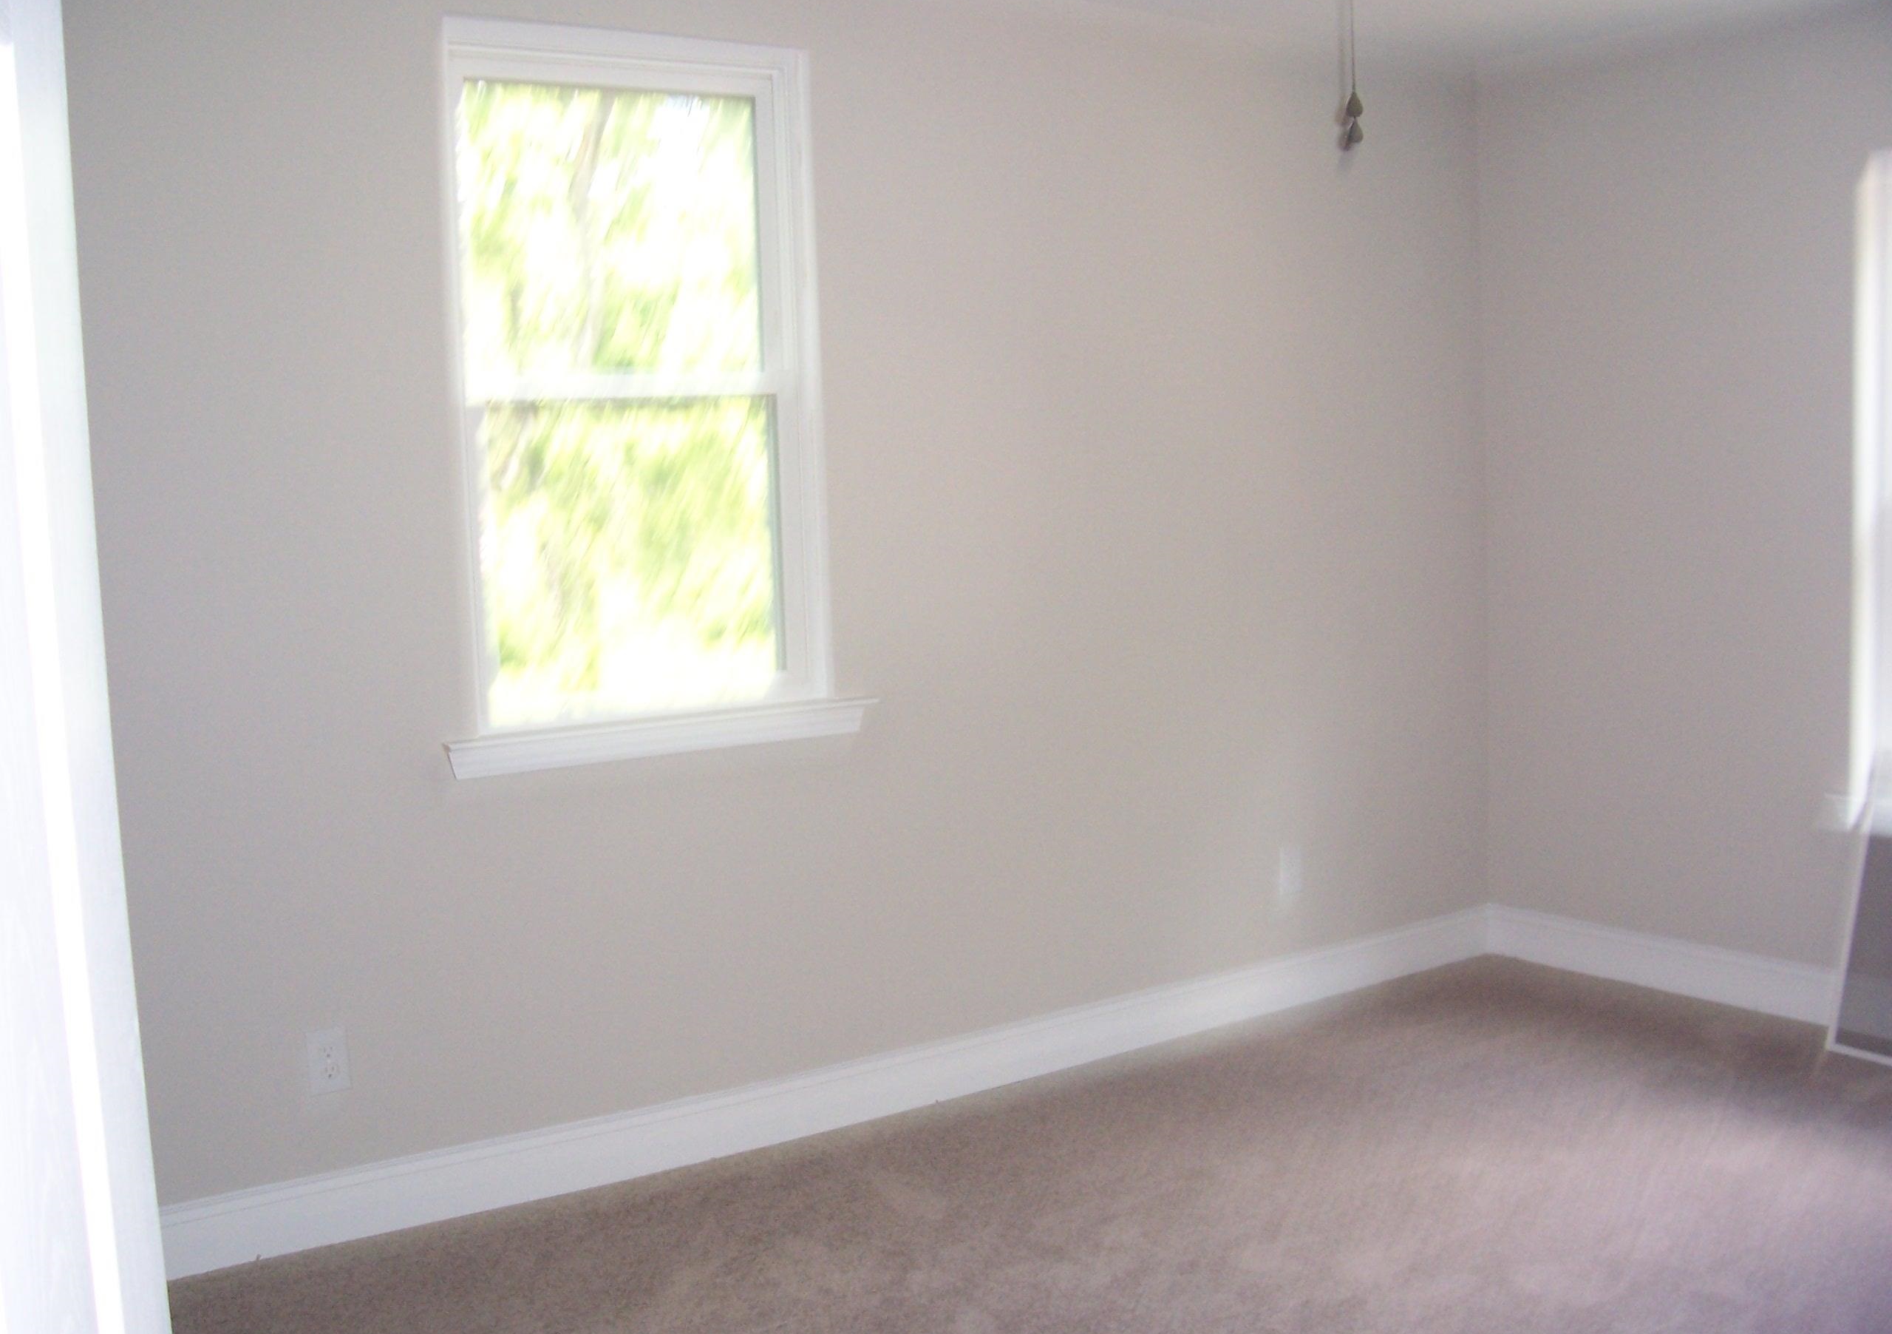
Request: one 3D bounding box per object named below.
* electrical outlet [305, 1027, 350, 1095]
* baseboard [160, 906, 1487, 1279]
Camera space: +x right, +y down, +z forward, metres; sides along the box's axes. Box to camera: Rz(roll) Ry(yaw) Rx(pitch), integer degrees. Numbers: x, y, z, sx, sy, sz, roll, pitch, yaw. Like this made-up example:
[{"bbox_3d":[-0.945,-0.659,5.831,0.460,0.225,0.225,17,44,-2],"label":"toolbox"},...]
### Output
[{"bbox_3d":[-1.099,0.705,3.314,0.073,0.117,0.010,-6,6,-33],"label":"electrical outlet"},{"bbox_3d":[0.041,0.862,4.078,3.415,0.133,0.020,-6,6,-33],"label":"baseboard"}]

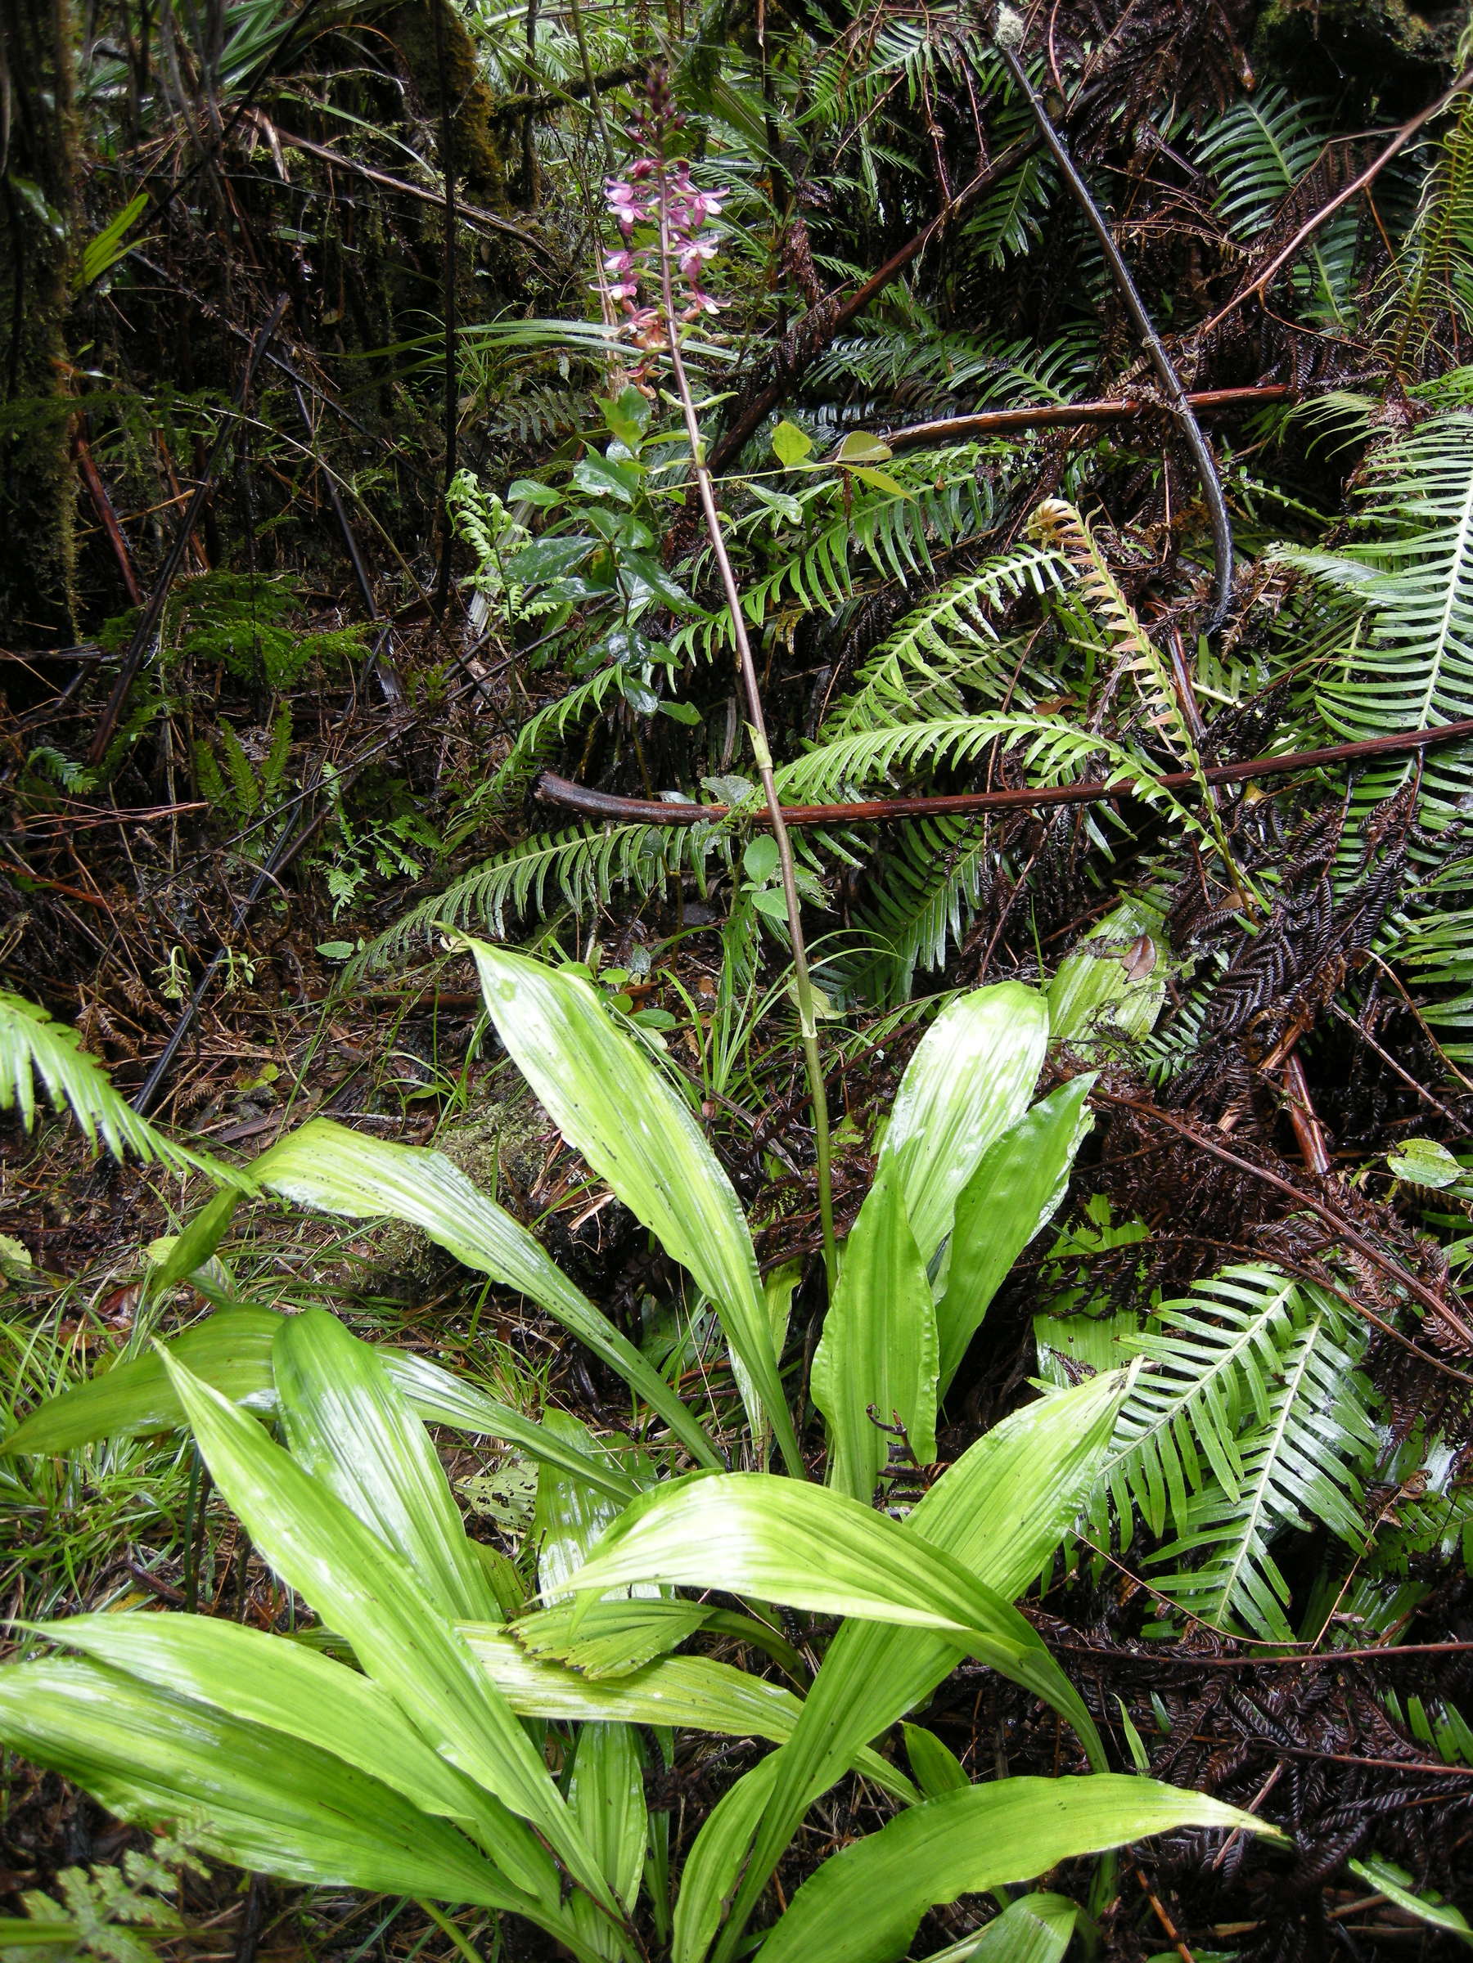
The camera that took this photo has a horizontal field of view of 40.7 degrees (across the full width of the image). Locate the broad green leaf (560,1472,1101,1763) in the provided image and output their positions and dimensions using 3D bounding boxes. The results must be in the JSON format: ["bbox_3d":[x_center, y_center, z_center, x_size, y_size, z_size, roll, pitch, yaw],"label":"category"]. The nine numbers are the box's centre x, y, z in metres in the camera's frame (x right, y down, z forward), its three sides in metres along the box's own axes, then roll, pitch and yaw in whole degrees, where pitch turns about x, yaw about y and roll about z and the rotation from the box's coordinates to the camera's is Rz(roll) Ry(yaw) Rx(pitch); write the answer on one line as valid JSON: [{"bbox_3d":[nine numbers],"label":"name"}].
[{"bbox_3d":[0.056,0.369,1.140,0.300,0.140,0.140,0,22,0],"label":"broad green leaf"}]

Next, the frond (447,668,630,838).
[{"bbox_3d":[-0.172,-0.201,1.750,0.200,0.070,0.080,-46,0,-17],"label":"frond"}]

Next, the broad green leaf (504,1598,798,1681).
[{"bbox_3d":[-0.048,0.398,1.200,0.170,0.045,0.075,0,22,0],"label":"broad green leaf"}]

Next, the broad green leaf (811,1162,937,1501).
[{"bbox_3d":[0.091,0.235,1.320,0.082,0.240,0.050,0,13,0],"label":"broad green leaf"}]

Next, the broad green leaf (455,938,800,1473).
[{"bbox_3d":[-0.071,0.148,1.390,0.095,0.432,0.060,-27,-15,-23],"label":"broad green leaf"}]

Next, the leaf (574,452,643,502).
[{"bbox_3d":[-0.109,-0.431,1.700,0.066,0.036,0.012,22,-30,-18],"label":"leaf"}]

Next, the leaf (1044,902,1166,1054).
[{"bbox_3d":[0.298,0.002,1.575,0.090,0.030,0.177,13,58,17],"label":"leaf"}]

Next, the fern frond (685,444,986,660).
[{"bbox_3d":[0.090,-0.380,1.780,0.310,0.120,0.110,-29,0,-10],"label":"fern frond"}]

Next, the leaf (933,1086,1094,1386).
[{"bbox_3d":[0.193,0.173,1.355,0.070,0.250,0.035,19,-13,30],"label":"leaf"}]

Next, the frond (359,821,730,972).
[{"bbox_3d":[-0.162,-0.071,1.730,0.350,0.060,0.105,-21,59,-17],"label":"frond"}]

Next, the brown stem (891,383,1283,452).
[{"bbox_3d":[0.343,-0.555,1.950,0.410,0.030,0.035,-10,22,-9],"label":"brown stem"}]

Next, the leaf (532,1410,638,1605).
[{"bbox_3d":[-0.095,0.354,1.290,0.085,0.030,0.198,-8,44,-12],"label":"leaf"}]

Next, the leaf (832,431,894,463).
[{"bbox_3d":[0.107,-0.452,1.680,0.050,0.020,0.030,0,22,0],"label":"leaf"}]

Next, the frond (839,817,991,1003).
[{"bbox_3d":[0.160,-0.064,1.700,0.110,0.040,0.197,35,78,18],"label":"frond"}]

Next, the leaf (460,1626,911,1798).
[{"bbox_3d":[-0.031,0.427,1.183,0.296,0.045,0.070,16,33,0],"label":"leaf"}]

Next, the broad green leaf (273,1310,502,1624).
[{"bbox_3d":[-0.216,0.314,1.260,0.260,0.100,0.060,51,17,23],"label":"broad green leaf"}]

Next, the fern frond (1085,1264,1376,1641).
[{"bbox_3d":[0.340,0.324,1.360,0.190,0.240,0.110,0,4,0],"label":"fern frond"}]

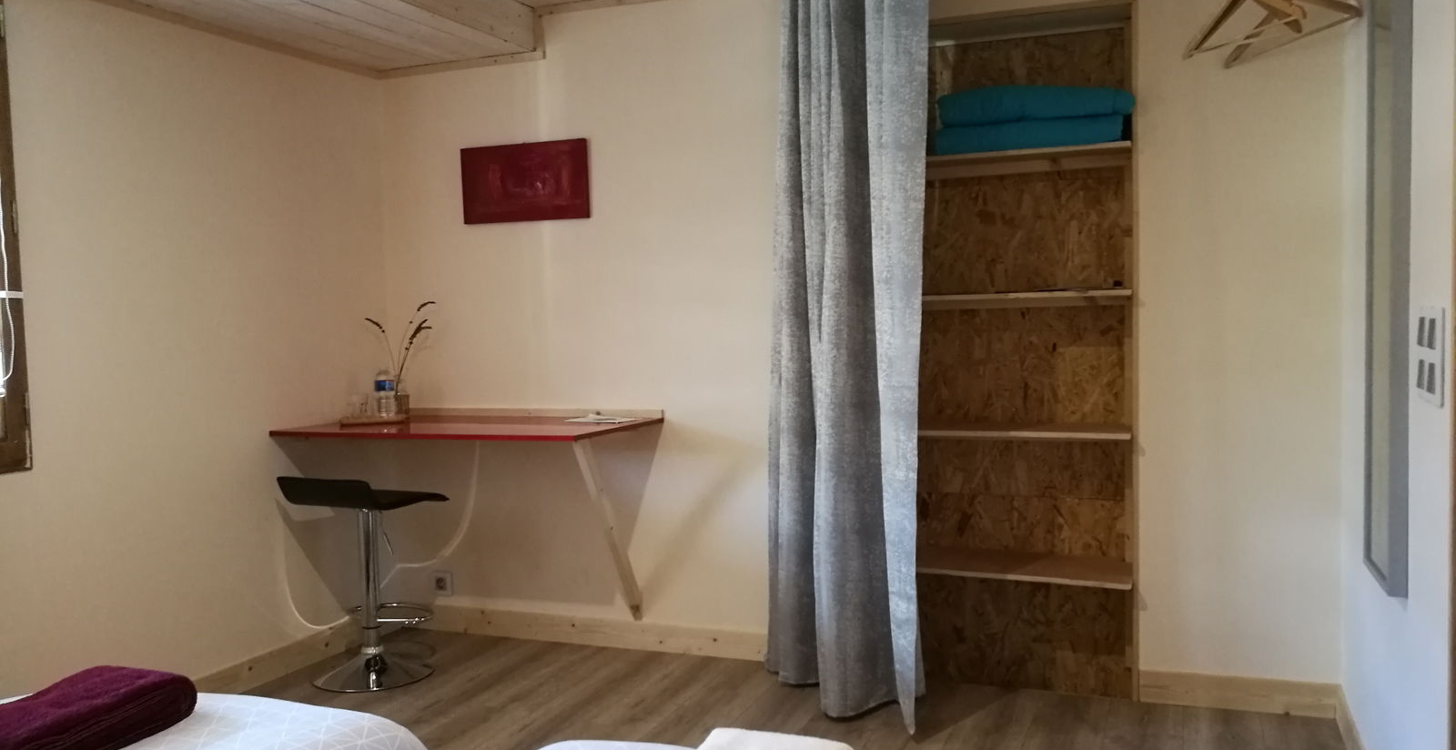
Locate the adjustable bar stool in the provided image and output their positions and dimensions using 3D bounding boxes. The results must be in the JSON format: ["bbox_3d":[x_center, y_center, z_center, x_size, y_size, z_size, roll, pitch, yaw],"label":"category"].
[{"bbox_3d":[-1.113,0.623,3.544,0.366,0.643,0.374,0,3,24],"label":"adjustable bar stool"}]

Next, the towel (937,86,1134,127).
[{"bbox_3d":[0.906,-0.768,3.299,0.532,0.096,0.320,0,3,22],"label":"towel"}]

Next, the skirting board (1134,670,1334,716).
[{"bbox_3d":[1.387,0.866,3.096,0.493,0.093,0.020,0,3,22],"label":"skirting board"}]

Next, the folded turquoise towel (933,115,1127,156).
[{"bbox_3d":[0.894,-0.684,3.335,0.513,0.081,0.300,0,3,22],"label":"folded turquoise towel"}]

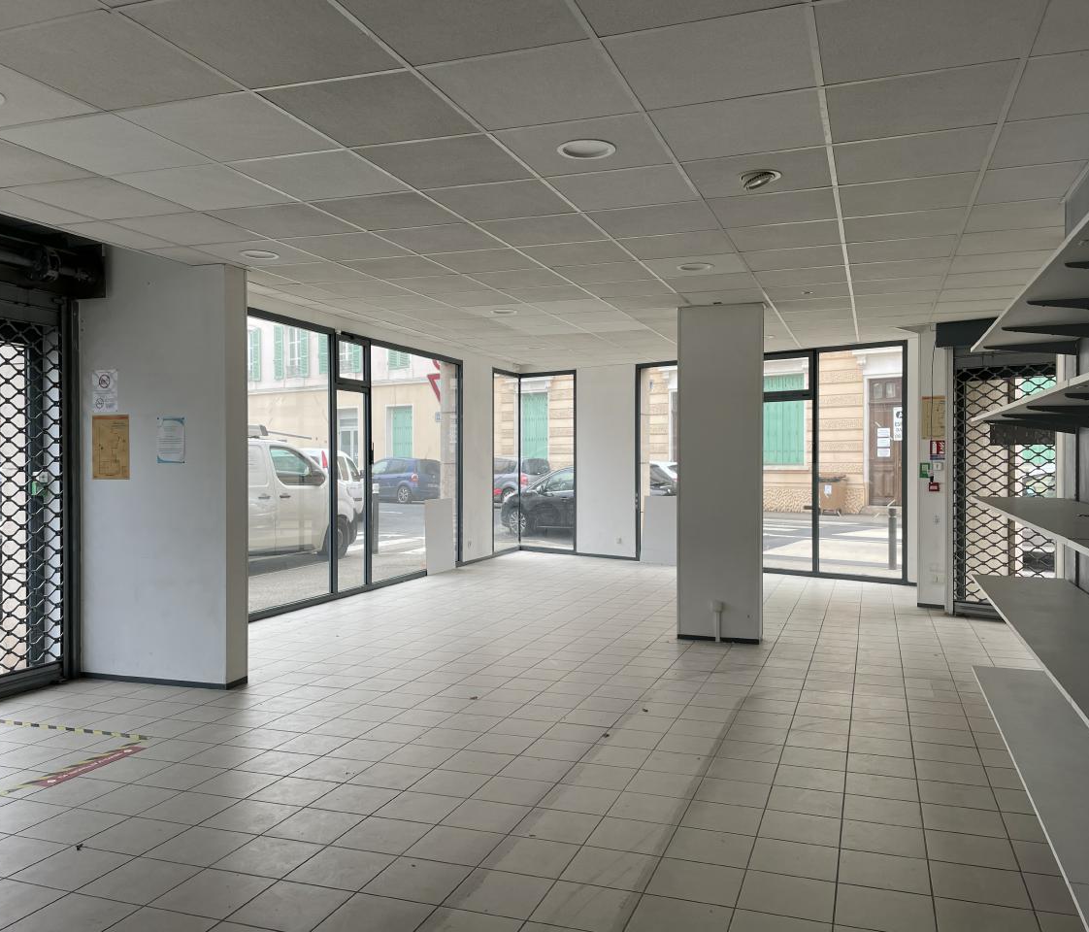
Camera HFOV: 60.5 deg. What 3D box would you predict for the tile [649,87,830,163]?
[{"bbox_3d":[0.737,-1.252,3.448,0.595,0.030,0.595,0,0,19],"label":"tile"}]

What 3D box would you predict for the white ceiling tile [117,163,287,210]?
[{"bbox_3d":[-1.528,-1.257,4.265,0.595,0.020,0.595,0,0,20],"label":"white ceiling tile"}]

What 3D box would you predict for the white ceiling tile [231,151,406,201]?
[{"bbox_3d":[-0.963,-1.258,4.064,0.595,0.020,0.595,0,0,20],"label":"white ceiling tile"}]

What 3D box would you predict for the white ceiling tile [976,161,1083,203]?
[{"bbox_3d":[2.171,-1.276,4.222,0.388,0.020,0.588,0,0,19],"label":"white ceiling tile"}]

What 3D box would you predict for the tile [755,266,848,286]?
[{"bbox_3d":[1.733,-1.283,6.283,0.600,0.025,0.600,0,0,19],"label":"tile"}]

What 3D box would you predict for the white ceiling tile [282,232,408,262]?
[{"bbox_3d":[-1.126,-1.265,5.395,0.595,0.020,0.595,0,0,20],"label":"white ceiling tile"}]

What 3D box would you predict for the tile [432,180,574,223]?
[{"bbox_3d":[-0.197,-1.262,4.428,0.595,0.020,0.595,0,0,20],"label":"tile"}]

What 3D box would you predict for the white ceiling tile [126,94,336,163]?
[{"bbox_3d":[-1.164,-1.254,3.498,0.595,0.020,0.595,0,0,20],"label":"white ceiling tile"}]

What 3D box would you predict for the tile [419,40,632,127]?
[{"bbox_3d":[-0.033,-1.256,3.093,0.586,0.020,0.588,0,0,19],"label":"tile"}]

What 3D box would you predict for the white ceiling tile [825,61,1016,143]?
[{"bbox_3d":[1.303,-1.259,3.248,0.595,0.030,0.595,0,0,19],"label":"white ceiling tile"}]

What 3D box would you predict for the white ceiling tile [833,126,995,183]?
[{"bbox_3d":[1.499,-1.264,3.824,0.595,0.020,0.595,0,0,20],"label":"white ceiling tile"}]

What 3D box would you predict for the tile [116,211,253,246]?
[{"bbox_3d":[-1.892,-1.271,5.013,0.595,0.030,0.595,0,0,19],"label":"tile"}]

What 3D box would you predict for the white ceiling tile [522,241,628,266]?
[{"bbox_3d":[0.205,-1.265,5.545,0.595,0.030,0.595,0,0,19],"label":"white ceiling tile"}]

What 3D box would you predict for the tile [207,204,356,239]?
[{"bbox_3d":[-1.329,-1.271,4.819,0.600,0.025,0.600,0,0,19],"label":"tile"}]

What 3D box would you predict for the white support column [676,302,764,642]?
[{"bbox_3d":[1.433,0.057,7.561,0.652,2.687,0.280,0,0,19],"label":"white support column"}]

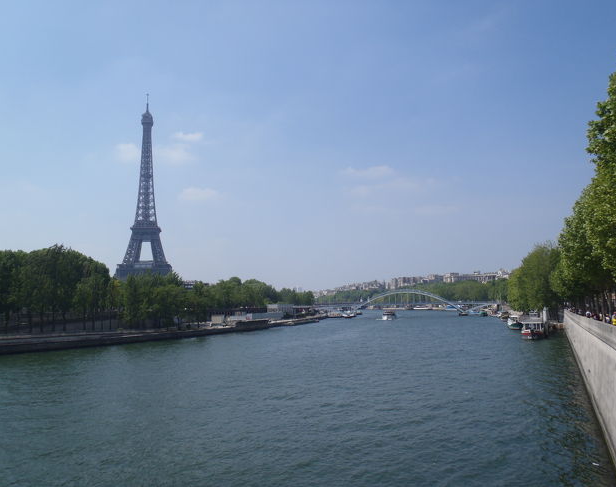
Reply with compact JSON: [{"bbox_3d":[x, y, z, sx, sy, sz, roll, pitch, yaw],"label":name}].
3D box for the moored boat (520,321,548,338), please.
[{"bbox_3d":[63.644,24.418,150.427,5.500,4.700,19.000,-3,-7,20],"label":"moored boat"}]

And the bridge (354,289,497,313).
[{"bbox_3d":[68.645,38.776,352.000,118.000,16.500,8.000,-1,-6,-1],"label":"bridge"}]

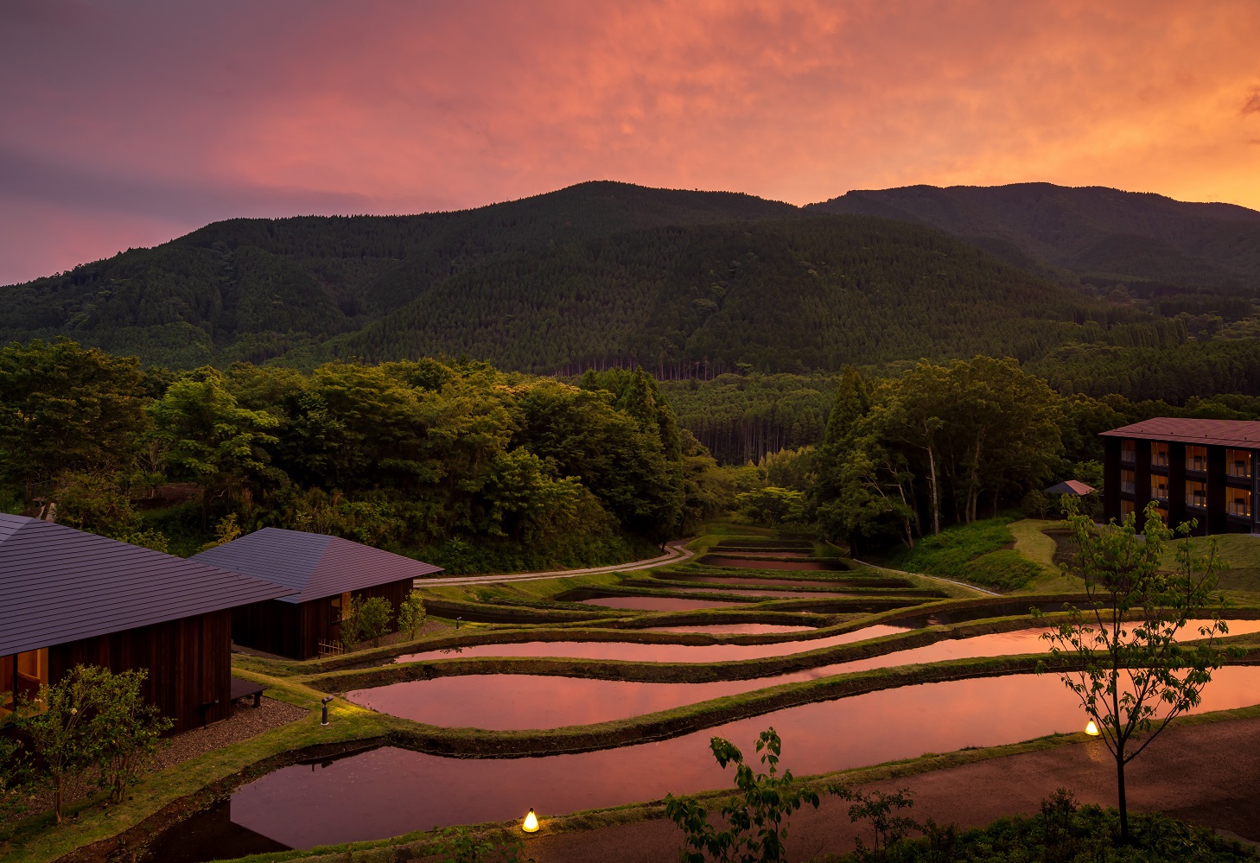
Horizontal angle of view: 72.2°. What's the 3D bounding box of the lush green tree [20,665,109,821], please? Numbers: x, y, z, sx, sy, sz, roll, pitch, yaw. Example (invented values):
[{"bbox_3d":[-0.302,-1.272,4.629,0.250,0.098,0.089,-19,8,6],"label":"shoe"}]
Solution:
[{"bbox_3d":[-10.074,5.573,15.400,1.400,2.800,1.400,-1,2,-33],"label":"lush green tree"}]

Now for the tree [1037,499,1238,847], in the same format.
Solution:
[{"bbox_3d":[8.315,3.981,14.200,2.950,5.600,2.900,1,1,30],"label":"tree"}]

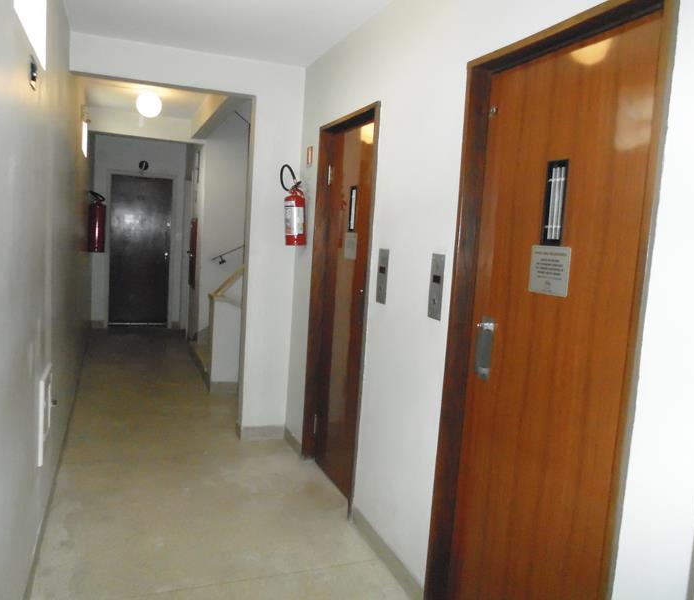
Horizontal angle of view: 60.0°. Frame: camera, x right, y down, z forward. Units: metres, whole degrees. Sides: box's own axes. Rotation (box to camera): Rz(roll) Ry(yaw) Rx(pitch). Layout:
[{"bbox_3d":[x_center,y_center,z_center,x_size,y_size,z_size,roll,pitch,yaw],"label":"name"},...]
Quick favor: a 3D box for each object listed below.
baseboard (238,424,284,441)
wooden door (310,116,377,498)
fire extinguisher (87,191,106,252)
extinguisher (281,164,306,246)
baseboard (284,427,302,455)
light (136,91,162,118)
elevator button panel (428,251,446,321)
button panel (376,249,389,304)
[{"bbox_3d":[-0.580,0.933,4.187,0.325,0.086,0.025,1,7,-21],"label":"baseboard"},{"bbox_3d":[0.005,0.059,3.426,0.045,2.043,0.776,1,7,-21],"label":"wooden door"},{"bbox_3d":[-2.523,-0.791,6.071,0.175,0.612,0.165,1,7,-21],"label":"fire extinguisher"},{"bbox_3d":[-0.362,-0.626,3.979,0.172,0.526,0.160,1,7,-21],"label":"extinguisher"},{"bbox_3d":[-0.365,0.961,4.071,0.018,0.080,0.392,1,7,-21],"label":"baseboard"},{"bbox_3d":[-1.677,-1.650,5.076,0.222,0.229,0.222,1,7,-21],"label":"light"},{"bbox_3d":[0.340,-0.050,2.302,0.015,0.248,0.098,1,7,-21],"label":"elevator button panel"},{"bbox_3d":[0.161,-0.106,2.766,0.015,0.248,0.104,1,7,-21],"label":"button panel"}]

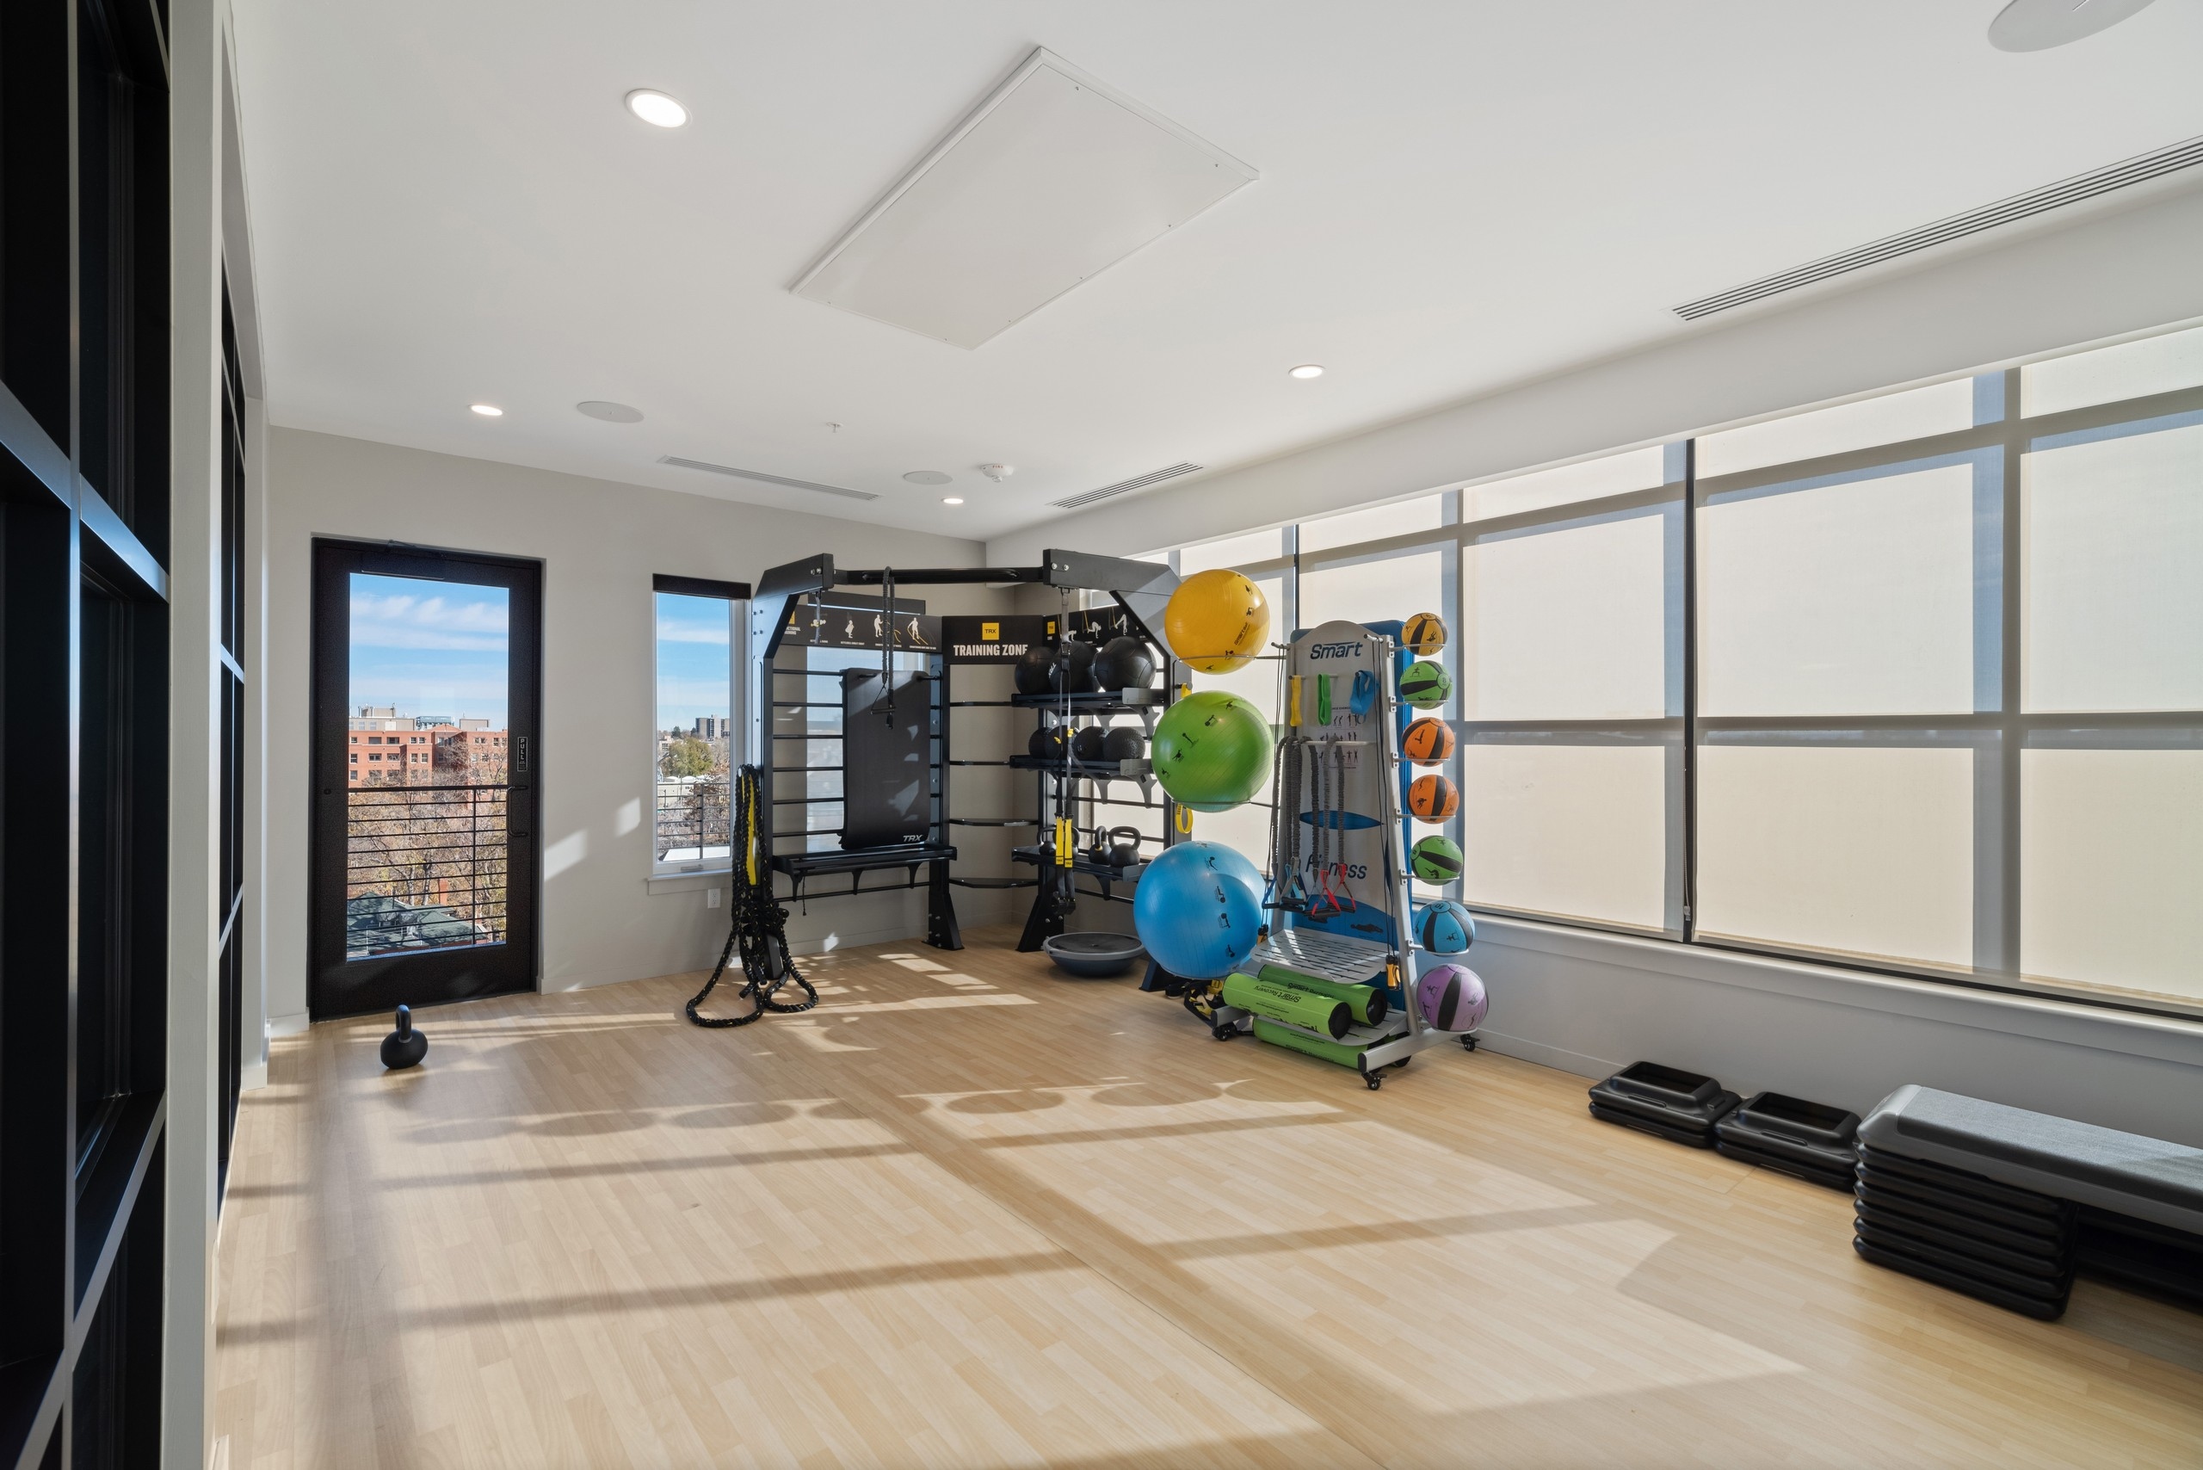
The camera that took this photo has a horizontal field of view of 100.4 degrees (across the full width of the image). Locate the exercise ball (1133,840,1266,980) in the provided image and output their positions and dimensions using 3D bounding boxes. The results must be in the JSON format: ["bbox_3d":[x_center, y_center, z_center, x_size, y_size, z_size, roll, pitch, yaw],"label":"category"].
[{"bbox_3d":[0.527,0.944,4.937,0.735,0.735,0.735,0,0,0],"label":"exercise ball"}]

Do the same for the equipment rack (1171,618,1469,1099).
[{"bbox_3d":[0.992,0.467,4.456,0.780,1.970,1.620,0,0,-40],"label":"equipment rack"}]

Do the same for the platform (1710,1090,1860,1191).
[{"bbox_3d":[2.397,1.383,3.140,0.405,0.140,0.410,0,0,-40],"label":"platform"}]

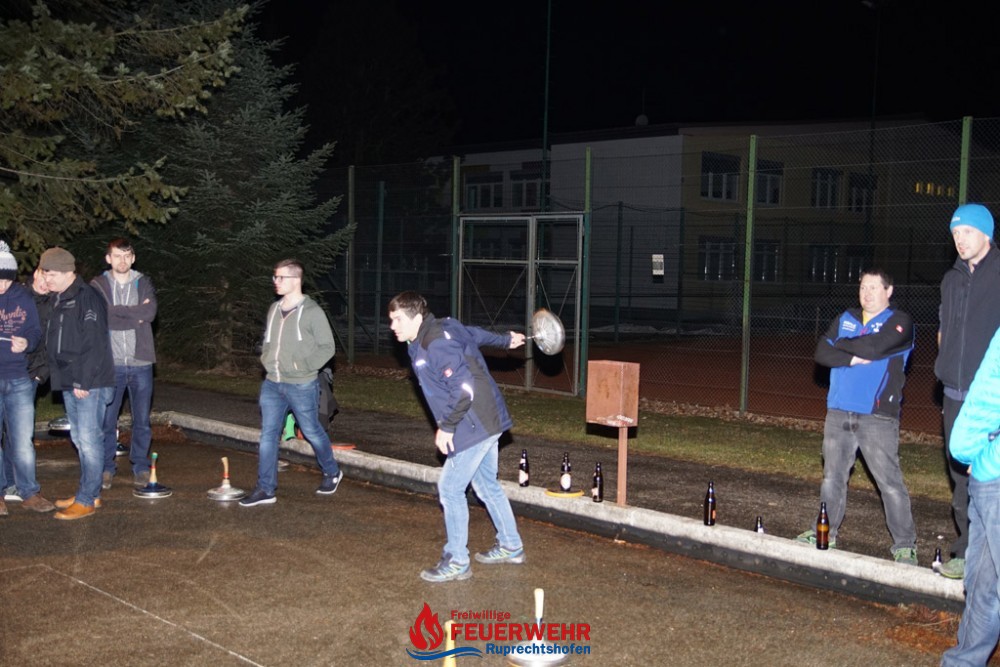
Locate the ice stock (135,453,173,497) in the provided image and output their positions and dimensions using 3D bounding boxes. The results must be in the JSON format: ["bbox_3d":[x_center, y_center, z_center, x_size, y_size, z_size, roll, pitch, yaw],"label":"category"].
[{"bbox_3d":[-2.548,1.037,7.965,0.275,0.320,0.275,1,4,0],"label":"ice stock"}]

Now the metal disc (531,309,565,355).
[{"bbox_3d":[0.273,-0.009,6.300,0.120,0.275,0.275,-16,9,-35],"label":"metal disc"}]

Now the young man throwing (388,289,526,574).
[{"bbox_3d":[-0.247,0.565,6.235,0.800,1.600,0.580,1,4,-5],"label":"young man throwing"}]

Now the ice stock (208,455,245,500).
[{"bbox_3d":[-2.003,1.057,7.952,0.275,0.304,0.275,1,4,0],"label":"ice stock"}]

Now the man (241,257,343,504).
[{"bbox_3d":[-1.527,0.331,7.975,0.530,1.770,0.720,4,5,39],"label":"man"}]

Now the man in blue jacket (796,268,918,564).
[{"bbox_3d":[2.230,0.491,6.668,0.600,1.790,0.420,4,5,38],"label":"man in blue jacket"}]

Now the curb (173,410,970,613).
[{"bbox_3d":[-0.423,1.130,8.221,7.850,0.190,0.140,5,5,42],"label":"curb"}]

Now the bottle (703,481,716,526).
[{"bbox_3d":[1.289,1.042,6.641,0.068,0.260,0.068,1,4,0],"label":"bottle"}]

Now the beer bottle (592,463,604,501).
[{"bbox_3d":[0.667,1.001,7.301,0.068,0.260,0.068,1,4,0],"label":"beer bottle"}]

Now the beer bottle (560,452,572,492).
[{"bbox_3d":[0.465,0.956,7.521,0.068,0.260,0.068,1,4,0],"label":"beer bottle"}]

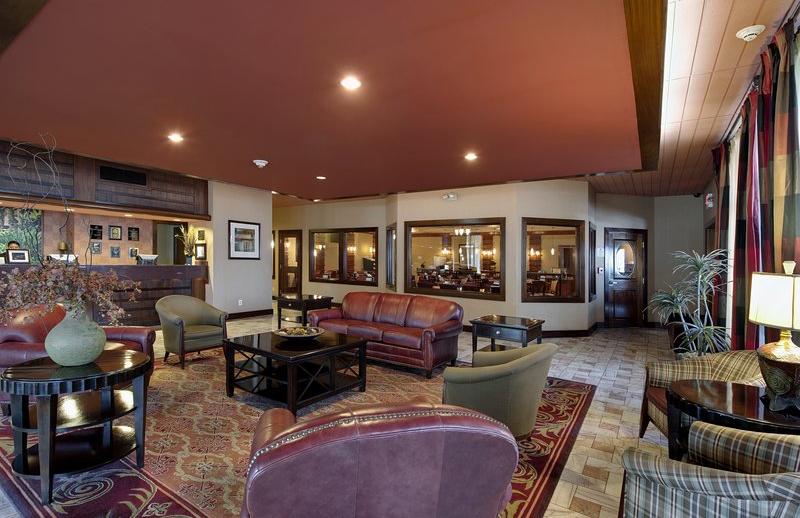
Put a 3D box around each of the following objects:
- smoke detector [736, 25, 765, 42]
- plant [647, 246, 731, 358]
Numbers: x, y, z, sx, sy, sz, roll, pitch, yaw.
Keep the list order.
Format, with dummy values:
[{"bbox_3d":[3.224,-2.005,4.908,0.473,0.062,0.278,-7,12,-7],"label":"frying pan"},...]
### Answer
[{"bbox_3d":[2.275,-1.457,2.448,0.138,0.045,0.138,1,0,34],"label":"smoke detector"},{"bbox_3d":[3.412,0.688,4.450,0.950,1.620,0.920,1,0,34],"label":"plant"}]

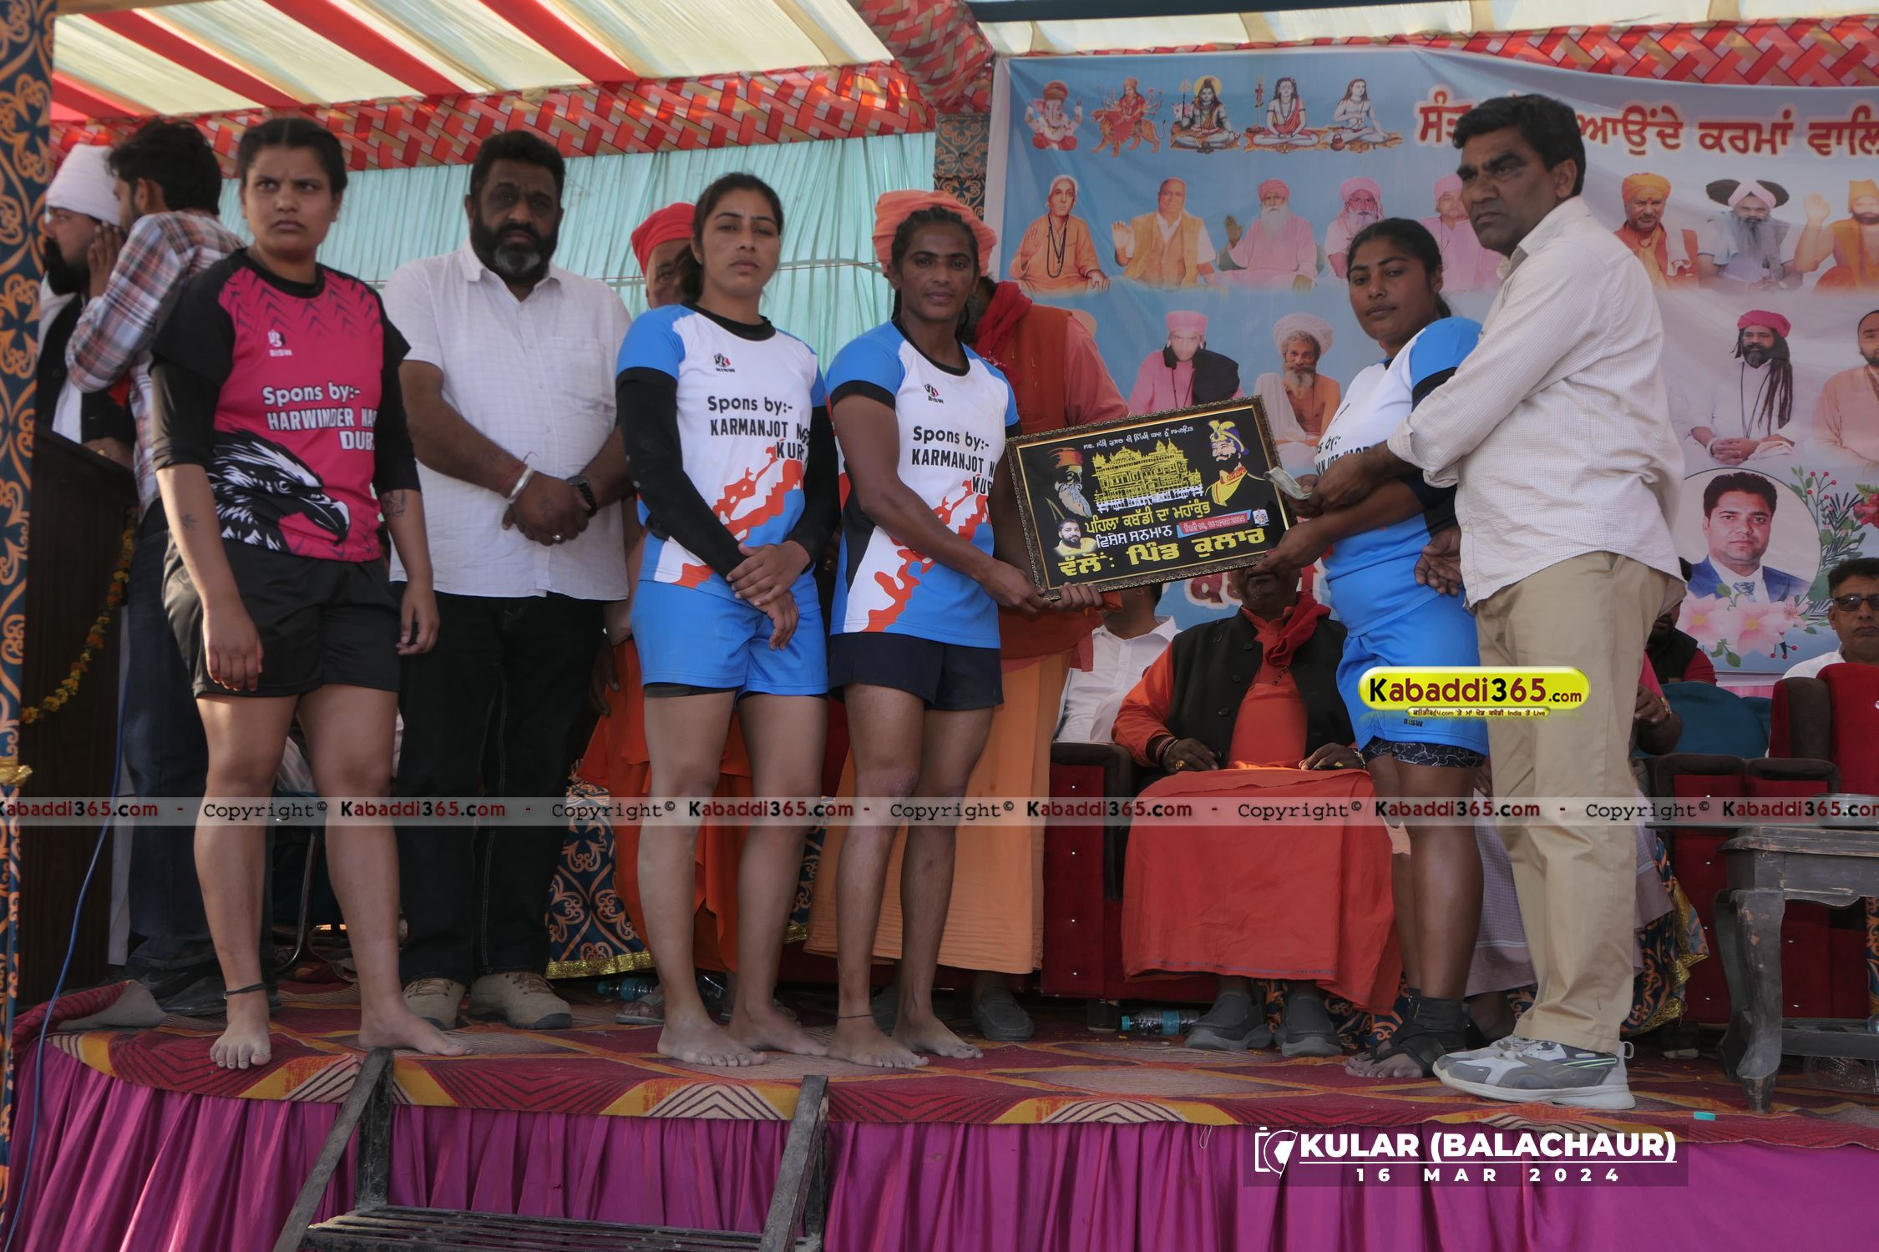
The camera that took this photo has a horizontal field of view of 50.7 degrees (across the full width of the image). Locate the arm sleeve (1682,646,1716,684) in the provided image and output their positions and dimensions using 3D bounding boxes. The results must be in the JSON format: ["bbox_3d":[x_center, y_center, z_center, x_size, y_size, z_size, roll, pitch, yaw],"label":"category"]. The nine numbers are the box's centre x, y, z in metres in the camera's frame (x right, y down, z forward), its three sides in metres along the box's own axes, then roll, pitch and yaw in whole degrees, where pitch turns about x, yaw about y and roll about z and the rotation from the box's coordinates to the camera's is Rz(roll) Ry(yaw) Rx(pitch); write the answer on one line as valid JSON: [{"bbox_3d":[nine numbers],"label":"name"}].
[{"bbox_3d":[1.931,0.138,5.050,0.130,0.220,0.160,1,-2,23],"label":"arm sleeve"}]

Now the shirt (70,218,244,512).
[{"bbox_3d":[-1.544,-0.523,3.970,0.420,0.620,0.460,0,-2,37],"label":"shirt"}]

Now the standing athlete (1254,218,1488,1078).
[{"bbox_3d":[0.854,0.024,3.845,0.460,1.620,0.460,3,-4,-30],"label":"standing athlete"}]

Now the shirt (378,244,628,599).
[{"bbox_3d":[-0.862,-0.409,3.970,0.510,0.720,0.330,2,-2,-22],"label":"shirt"}]

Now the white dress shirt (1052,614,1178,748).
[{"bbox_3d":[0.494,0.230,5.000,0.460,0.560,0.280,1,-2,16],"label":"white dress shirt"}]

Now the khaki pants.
[{"bbox_3d":[1.092,0.291,3.420,0.360,0.920,0.370,2,-3,-17],"label":"khaki pants"}]

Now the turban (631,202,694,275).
[{"bbox_3d":[-0.552,-0.828,4.250,0.220,0.170,0.240,2,-2,-3],"label":"turban"}]

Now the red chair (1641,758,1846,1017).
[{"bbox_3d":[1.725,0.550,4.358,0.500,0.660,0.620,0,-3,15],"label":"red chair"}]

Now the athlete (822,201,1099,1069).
[{"bbox_3d":[0.020,-0.007,3.735,0.500,1.630,0.500,3,-4,-30],"label":"athlete"}]

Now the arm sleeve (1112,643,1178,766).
[{"bbox_3d":[0.450,0.173,4.330,0.160,0.290,0.270,2,-2,-9],"label":"arm sleeve"}]

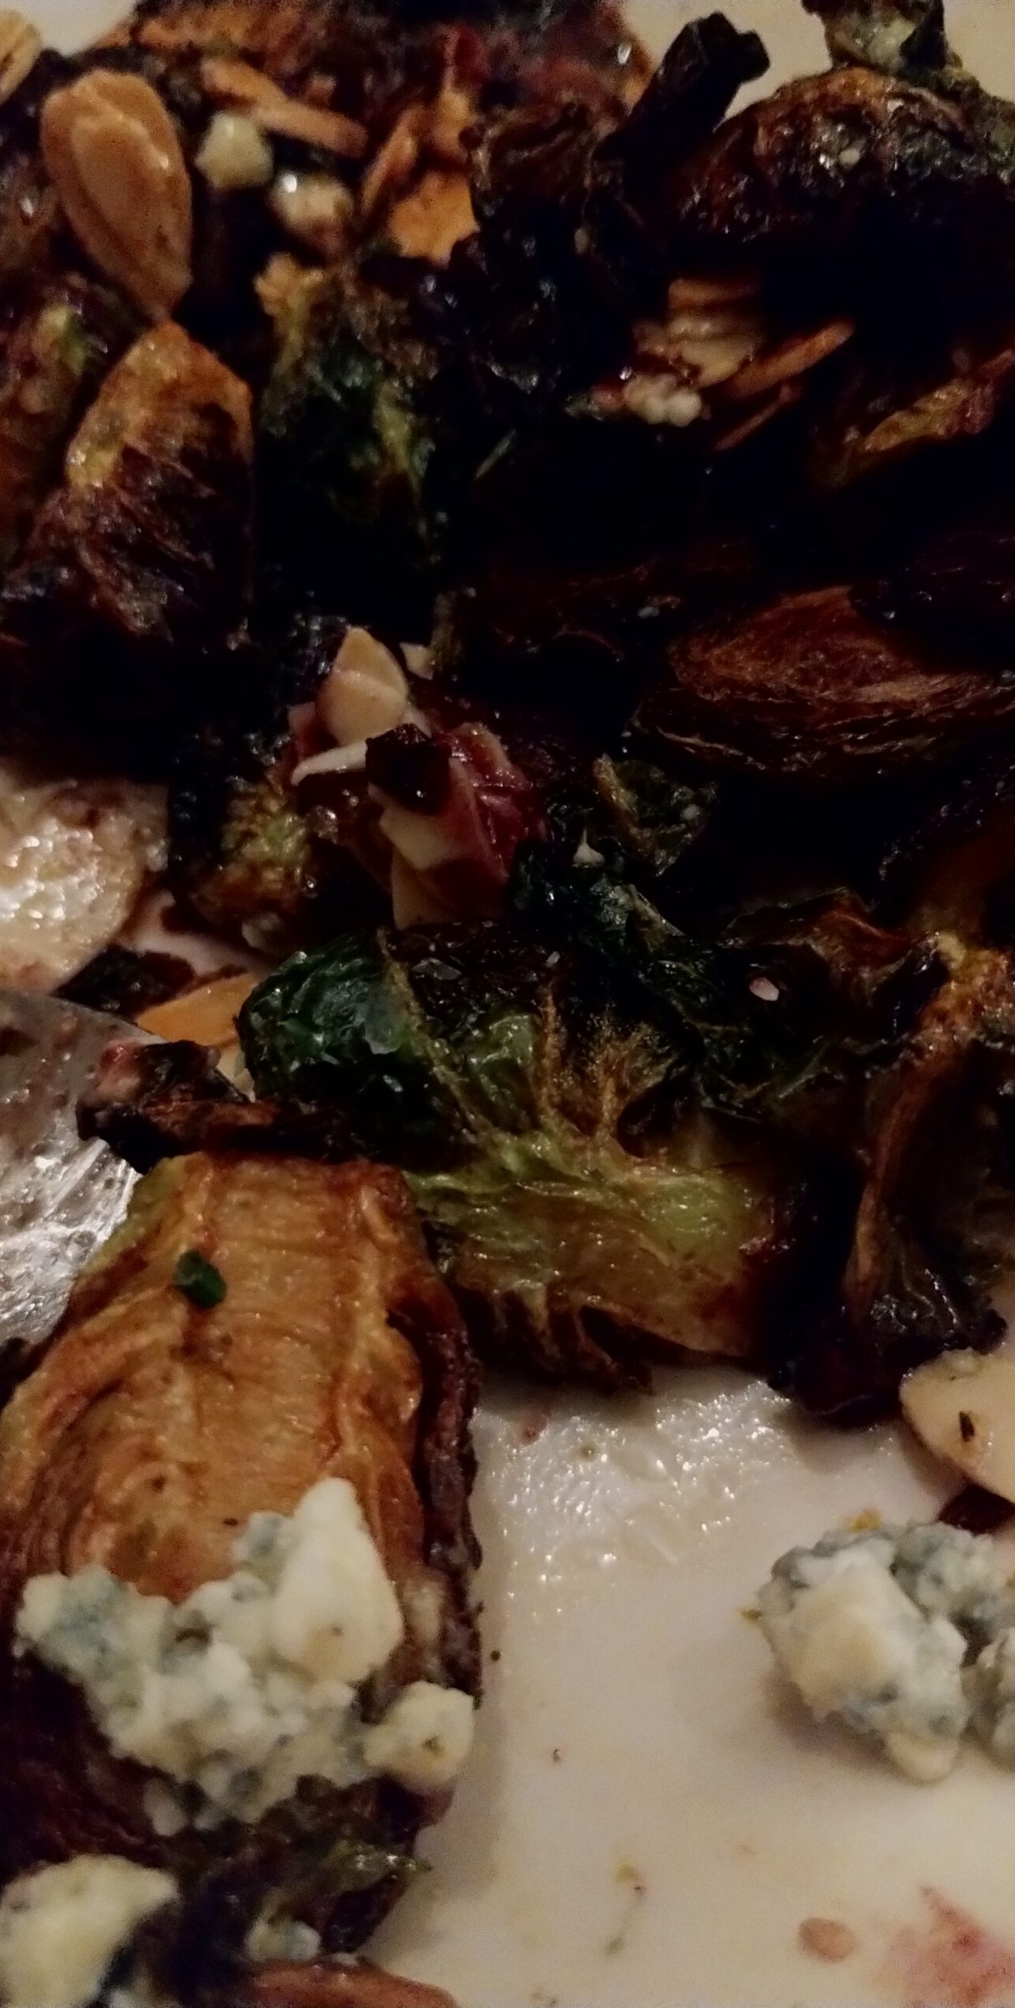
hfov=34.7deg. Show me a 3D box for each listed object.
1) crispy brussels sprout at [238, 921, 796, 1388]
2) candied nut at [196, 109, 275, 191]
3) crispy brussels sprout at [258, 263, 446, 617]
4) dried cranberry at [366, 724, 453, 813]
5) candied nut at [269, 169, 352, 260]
[{"bbox_3d":[0.001,0.011,0.124,0.040,0.023,0.027,0,60,0],"label":"crispy brussels sprout"},{"bbox_3d":[-0.027,-0.084,0.161,0.008,0.007,0.008,0,60,0],"label":"candied nut"},{"bbox_3d":[-0.015,-0.053,0.152,0.018,0.022,0.025,0,60,0],"label":"crispy brussels sprout"},{"bbox_3d":[-0.008,-0.019,0.129,0.006,0.005,0.006,17,62,10],"label":"dried cranberry"},{"bbox_3d":[-0.019,-0.076,0.158,0.008,0.007,0.008,0,60,0],"label":"candied nut"}]

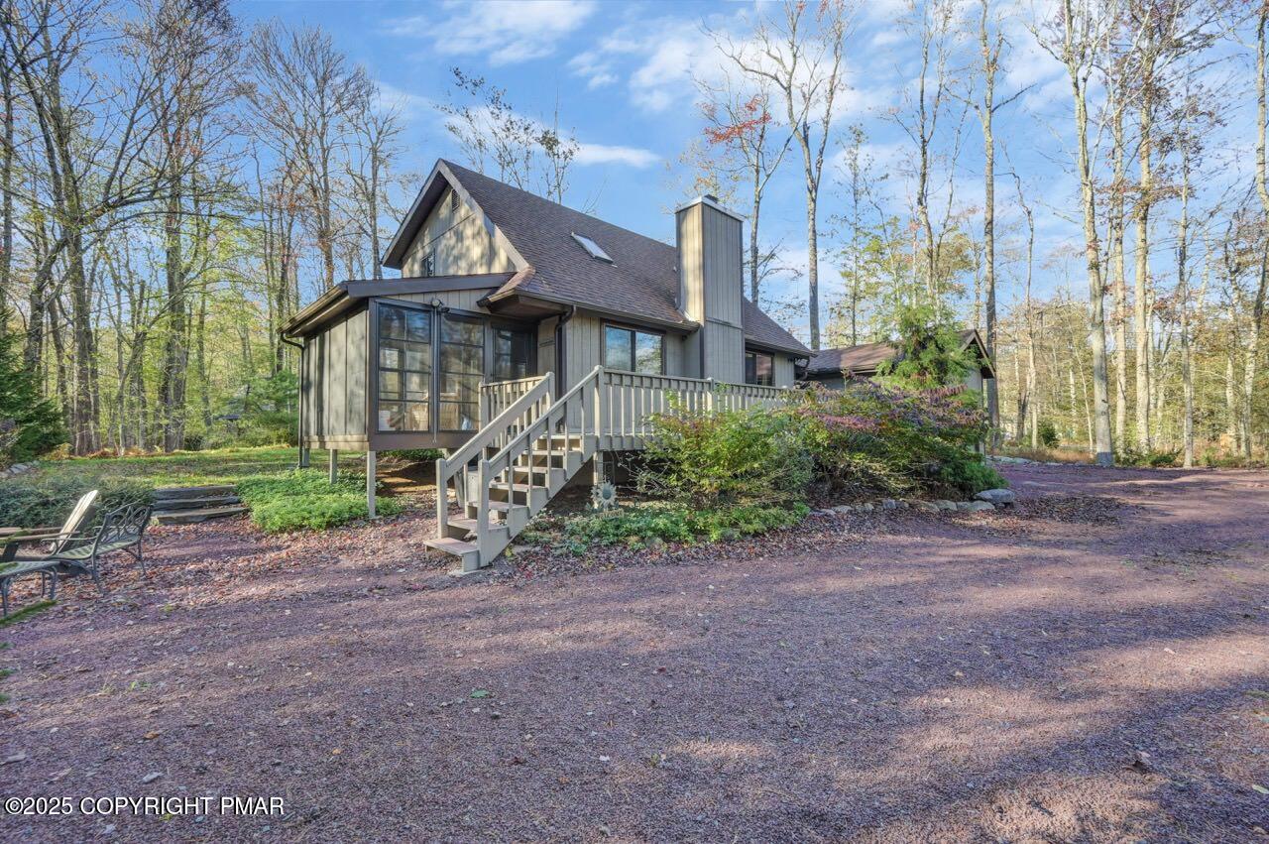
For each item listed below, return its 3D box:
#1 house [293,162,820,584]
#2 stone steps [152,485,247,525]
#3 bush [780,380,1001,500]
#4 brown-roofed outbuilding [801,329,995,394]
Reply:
[{"bbox_3d":[-1.458,-2.270,13.333,10.589,7.978,12.608,-1,-1,45],"label":"house"},{"bbox_3d":[-7.759,1.429,8.862,1.100,0.480,1.300,-1,-1,45],"label":"stone steps"},{"bbox_3d":[5.500,0.320,10.900,3.800,2.300,2.700,-1,-1,27],"label":"bush"},{"bbox_3d":[8.375,-0.627,18.306,7.289,4.501,6.402,-1,-1,45],"label":"brown-roofed outbuilding"}]

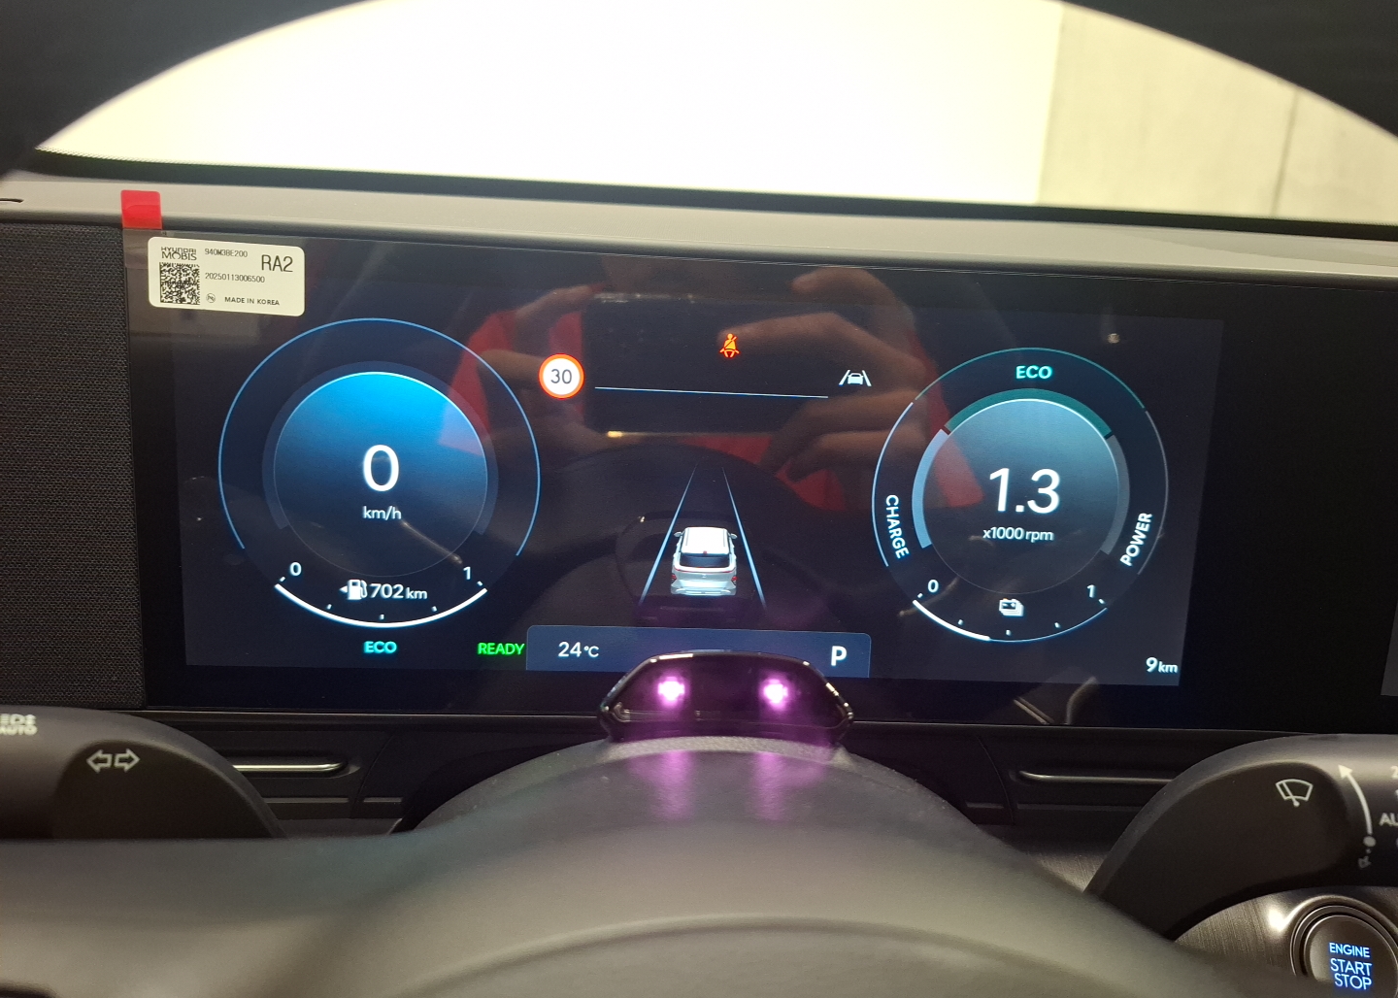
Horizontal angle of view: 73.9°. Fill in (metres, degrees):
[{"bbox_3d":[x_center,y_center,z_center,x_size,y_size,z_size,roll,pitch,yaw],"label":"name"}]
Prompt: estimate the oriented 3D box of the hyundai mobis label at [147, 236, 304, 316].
[{"bbox_3d":[-0.126,-0.059,0.248,0.040,0.018,0.002,2,9,-4],"label":"hyundai mobis label"}]

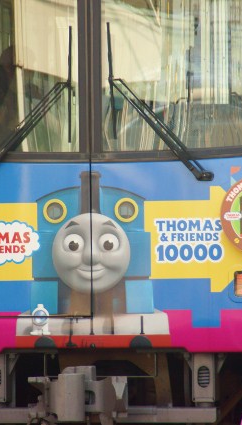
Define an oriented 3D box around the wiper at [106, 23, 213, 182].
[{"bbox_3d":[0.194,-0.538,26.000,0.510,0.775,0.120,0,0,11],"label":"wiper"}]

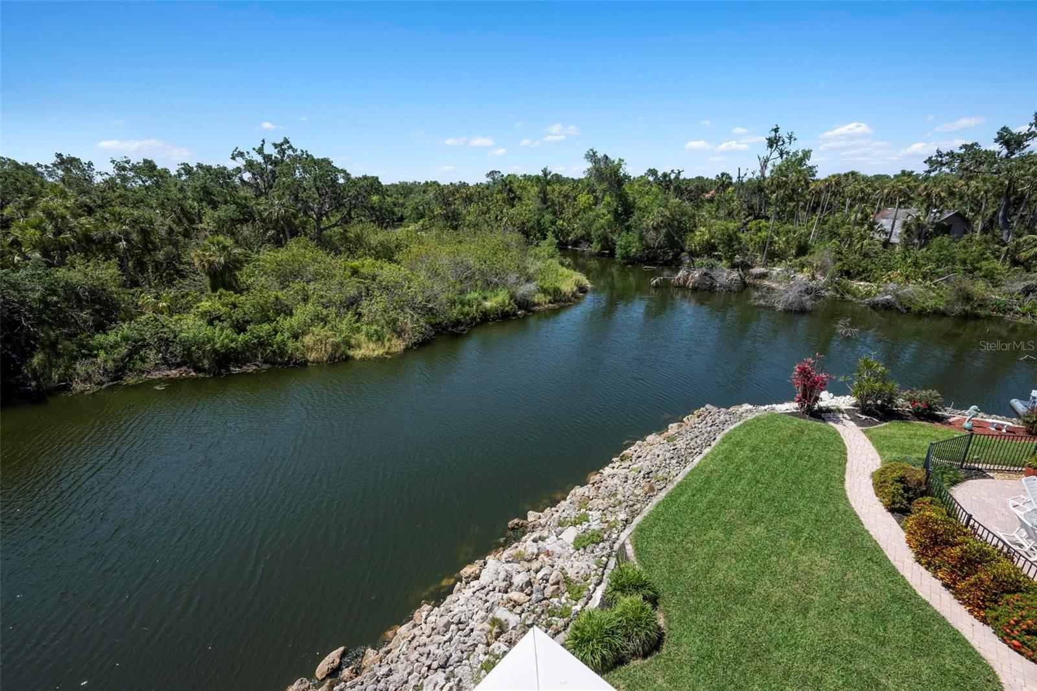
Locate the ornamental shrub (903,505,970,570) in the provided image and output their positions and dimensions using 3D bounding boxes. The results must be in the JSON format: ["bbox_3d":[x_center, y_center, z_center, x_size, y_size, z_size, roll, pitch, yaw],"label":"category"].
[{"bbox_3d":[10.030,4.580,11.080,1.000,1.050,1.200,-1,19,0],"label":"ornamental shrub"}]

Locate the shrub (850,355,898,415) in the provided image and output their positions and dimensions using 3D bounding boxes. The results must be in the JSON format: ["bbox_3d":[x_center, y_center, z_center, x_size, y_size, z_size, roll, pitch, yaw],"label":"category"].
[{"bbox_3d":[13.920,1.560,18.100,1.500,2.300,1.400,-1,19,0],"label":"shrub"}]

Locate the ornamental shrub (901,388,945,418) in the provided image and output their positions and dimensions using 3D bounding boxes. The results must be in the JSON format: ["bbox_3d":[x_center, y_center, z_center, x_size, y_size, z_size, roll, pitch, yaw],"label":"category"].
[{"bbox_3d":[15.760,2.270,18.000,1.250,1.000,1.100,-1,19,0],"label":"ornamental shrub"}]

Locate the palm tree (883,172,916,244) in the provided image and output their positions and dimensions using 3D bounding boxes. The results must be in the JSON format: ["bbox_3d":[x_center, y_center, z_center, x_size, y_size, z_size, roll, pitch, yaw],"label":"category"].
[{"bbox_3d":[39.769,-13.318,49.606,3.400,10.000,3.300,-1,19,0],"label":"palm tree"}]

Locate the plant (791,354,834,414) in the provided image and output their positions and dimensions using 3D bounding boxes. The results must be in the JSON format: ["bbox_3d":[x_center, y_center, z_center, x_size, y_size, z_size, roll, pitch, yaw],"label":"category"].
[{"bbox_3d":[11.600,1.500,18.150,1.400,2.400,1.350,-1,19,0],"label":"plant"}]

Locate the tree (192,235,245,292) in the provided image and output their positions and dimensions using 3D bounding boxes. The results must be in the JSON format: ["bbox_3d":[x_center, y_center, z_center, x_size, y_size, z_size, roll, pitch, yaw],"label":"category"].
[{"bbox_3d":[-23.419,-5.764,36.964,4.100,6.000,4.000,-1,19,0],"label":"tree"}]

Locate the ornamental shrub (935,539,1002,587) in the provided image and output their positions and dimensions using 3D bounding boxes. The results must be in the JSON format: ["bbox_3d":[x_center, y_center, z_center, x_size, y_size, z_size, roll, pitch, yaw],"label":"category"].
[{"bbox_3d":[10.200,4.970,10.500,1.050,0.850,1.050,-1,19,0],"label":"ornamental shrub"}]

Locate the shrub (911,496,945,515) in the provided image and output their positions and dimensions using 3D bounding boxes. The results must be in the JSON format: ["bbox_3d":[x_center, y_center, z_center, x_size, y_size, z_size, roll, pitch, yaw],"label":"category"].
[{"bbox_3d":[10.850,4.410,12.200,0.780,0.750,0.750,-1,19,0],"label":"shrub"}]

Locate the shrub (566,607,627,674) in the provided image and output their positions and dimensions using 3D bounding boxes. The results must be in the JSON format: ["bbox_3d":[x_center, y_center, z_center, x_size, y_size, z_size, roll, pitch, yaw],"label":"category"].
[{"bbox_3d":[1.460,5.650,8.860,1.130,0.780,1.130,-1,19,0],"label":"shrub"}]

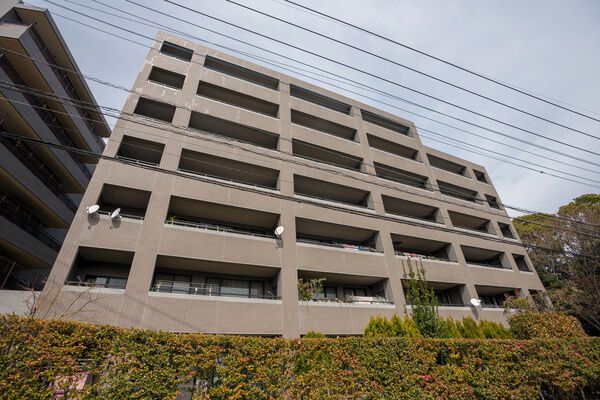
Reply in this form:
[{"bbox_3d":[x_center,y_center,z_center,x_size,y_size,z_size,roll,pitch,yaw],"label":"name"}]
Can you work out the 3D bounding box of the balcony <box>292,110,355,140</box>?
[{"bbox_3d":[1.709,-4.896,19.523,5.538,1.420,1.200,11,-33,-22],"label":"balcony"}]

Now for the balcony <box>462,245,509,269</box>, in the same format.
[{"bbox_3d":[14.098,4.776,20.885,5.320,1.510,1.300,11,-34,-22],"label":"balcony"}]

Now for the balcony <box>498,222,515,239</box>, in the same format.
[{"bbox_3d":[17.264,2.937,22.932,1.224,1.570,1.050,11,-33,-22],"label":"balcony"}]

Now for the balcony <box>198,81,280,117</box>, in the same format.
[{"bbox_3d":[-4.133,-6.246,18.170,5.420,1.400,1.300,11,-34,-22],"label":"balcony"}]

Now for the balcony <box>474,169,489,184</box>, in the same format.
[{"bbox_3d":[18.014,-2.177,26.729,1.840,1.400,0.350,11,-34,-22],"label":"balcony"}]

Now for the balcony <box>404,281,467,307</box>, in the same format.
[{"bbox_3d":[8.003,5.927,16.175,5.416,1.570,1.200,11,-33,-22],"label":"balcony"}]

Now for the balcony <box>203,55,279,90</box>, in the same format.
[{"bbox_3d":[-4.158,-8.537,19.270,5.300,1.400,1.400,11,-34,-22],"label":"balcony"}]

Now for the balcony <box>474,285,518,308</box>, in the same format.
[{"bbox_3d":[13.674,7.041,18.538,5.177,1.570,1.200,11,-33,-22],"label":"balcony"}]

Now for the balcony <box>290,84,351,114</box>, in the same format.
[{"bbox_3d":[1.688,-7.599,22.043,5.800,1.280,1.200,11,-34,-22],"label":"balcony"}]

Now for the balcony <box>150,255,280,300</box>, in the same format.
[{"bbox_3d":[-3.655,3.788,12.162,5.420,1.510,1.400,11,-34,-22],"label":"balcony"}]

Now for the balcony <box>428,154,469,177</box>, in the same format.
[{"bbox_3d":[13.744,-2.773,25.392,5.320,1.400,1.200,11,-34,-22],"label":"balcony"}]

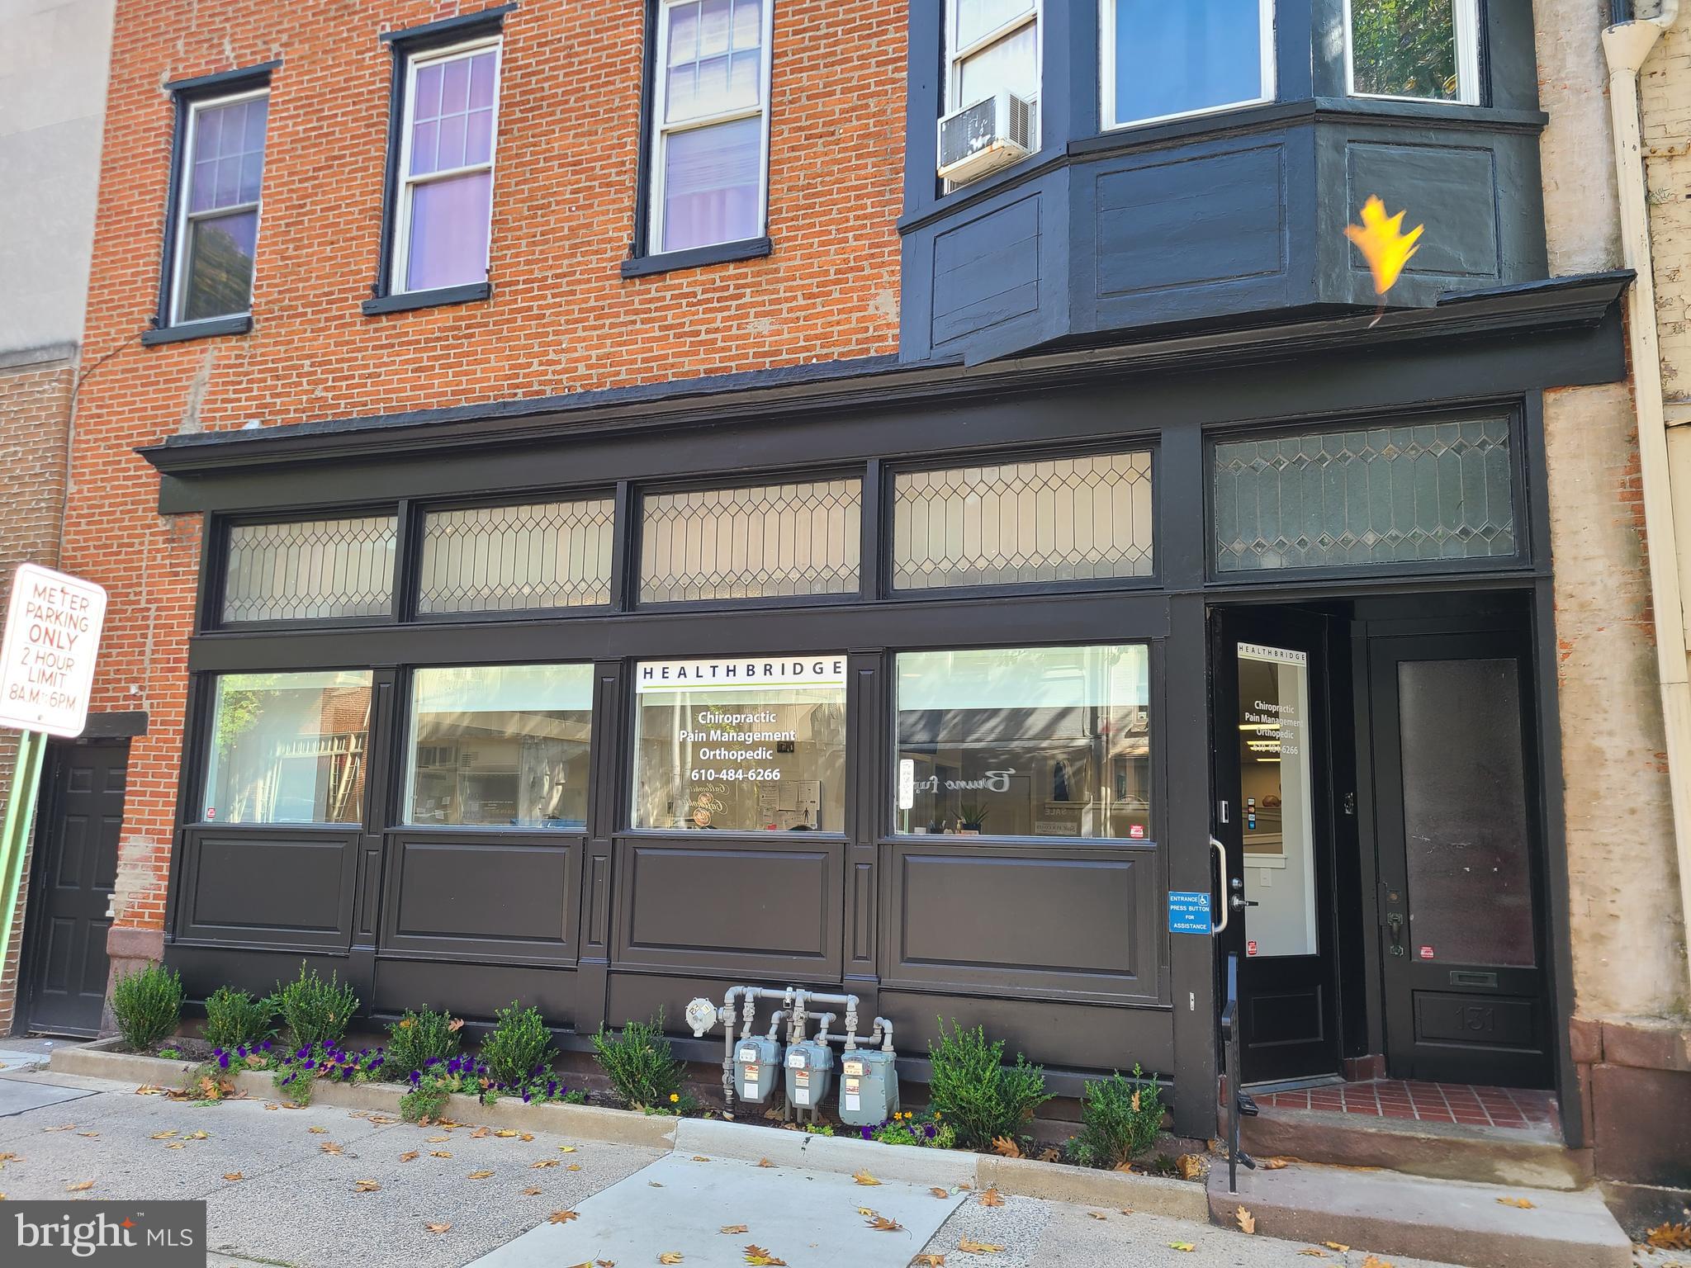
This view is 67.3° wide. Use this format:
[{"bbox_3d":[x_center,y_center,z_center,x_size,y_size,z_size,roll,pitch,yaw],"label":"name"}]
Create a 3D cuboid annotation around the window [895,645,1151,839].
[{"bbox_3d":[0.941,0.582,6.890,1.400,1.030,0.080,-2,-9,20],"label":"window"}]

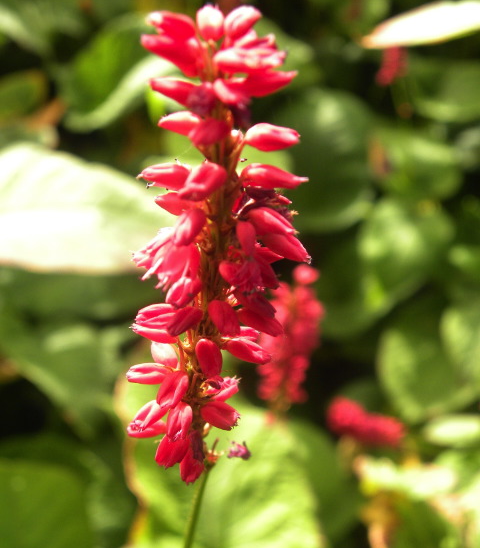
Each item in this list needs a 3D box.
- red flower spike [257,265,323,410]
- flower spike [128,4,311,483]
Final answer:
[{"bbox_3d":[0.022,0.029,0.430,0.025,0.061,0.025,8,15,0],"label":"red flower spike"},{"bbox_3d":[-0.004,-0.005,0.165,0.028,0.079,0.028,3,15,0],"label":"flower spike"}]

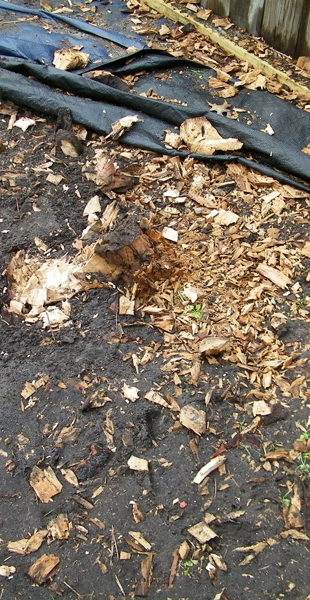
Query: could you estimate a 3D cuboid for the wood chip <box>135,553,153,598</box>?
[{"bbox_3d":[-0.018,0.499,1.177,0.020,0.014,0.075,6,53,7],"label":"wood chip"}]

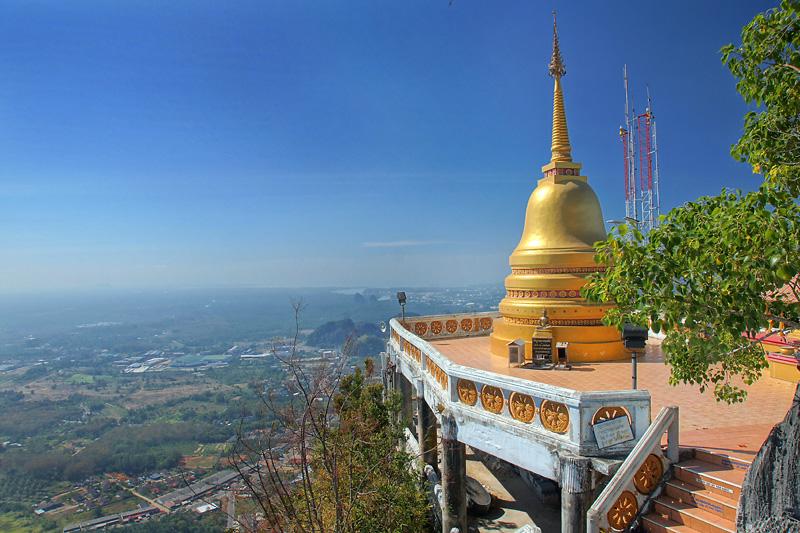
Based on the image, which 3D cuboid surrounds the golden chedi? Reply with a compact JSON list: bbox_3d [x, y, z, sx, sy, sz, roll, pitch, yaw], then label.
[{"bbox_3d":[5.369,-2.880,17.733,5.090,11.300,5.090,-2,-1,0],"label":"golden chedi"}]

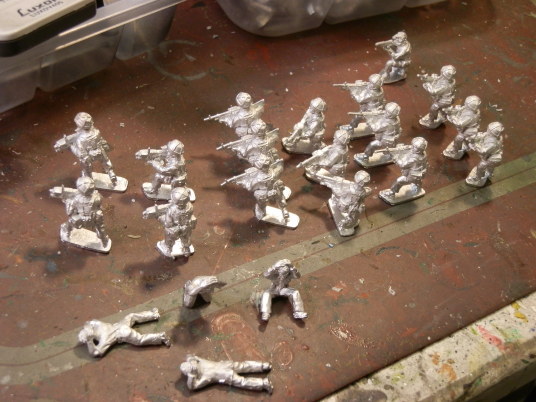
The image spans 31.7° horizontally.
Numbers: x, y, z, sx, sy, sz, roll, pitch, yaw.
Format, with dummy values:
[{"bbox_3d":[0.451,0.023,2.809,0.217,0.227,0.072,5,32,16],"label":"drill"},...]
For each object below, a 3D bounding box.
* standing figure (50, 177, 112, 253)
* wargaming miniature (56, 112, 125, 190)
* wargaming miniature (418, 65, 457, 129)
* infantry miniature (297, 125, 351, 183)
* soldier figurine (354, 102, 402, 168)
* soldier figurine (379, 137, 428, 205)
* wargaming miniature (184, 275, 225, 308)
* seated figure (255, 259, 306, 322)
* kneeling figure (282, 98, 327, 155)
[{"bbox_3d":[-0.048,0.003,0.243,0.015,0.021,0.009,4,40,-3],"label":"standing figure"},{"bbox_3d":[-0.049,-0.012,0.258,0.019,0.024,0.009,-6,42,-14],"label":"wargaming miniature"},{"bbox_3d":[0.053,-0.034,0.299,0.013,0.021,0.007,-5,41,-13],"label":"wargaming miniature"},{"bbox_3d":[0.018,-0.014,0.290,0.016,0.019,0.007,-2,44,-12],"label":"infantry miniature"},{"bbox_3d":[0.034,-0.022,0.299,0.019,0.022,0.008,-9,46,-19],"label":"soldier figurine"},{"bbox_3d":[0.042,-0.010,0.287,0.020,0.022,0.008,-11,47,-21],"label":"soldier figurine"},{"bbox_3d":[-0.016,0.022,0.235,0.009,0.007,0.007,-10,43,-18],"label":"wargaming miniature"},{"bbox_3d":[0.005,0.024,0.252,0.014,0.013,0.011,5,43,-5],"label":"seated figure"},{"bbox_3d":[0.014,-0.024,0.300,0.015,0.019,0.007,-2,44,-12],"label":"kneeling figure"}]

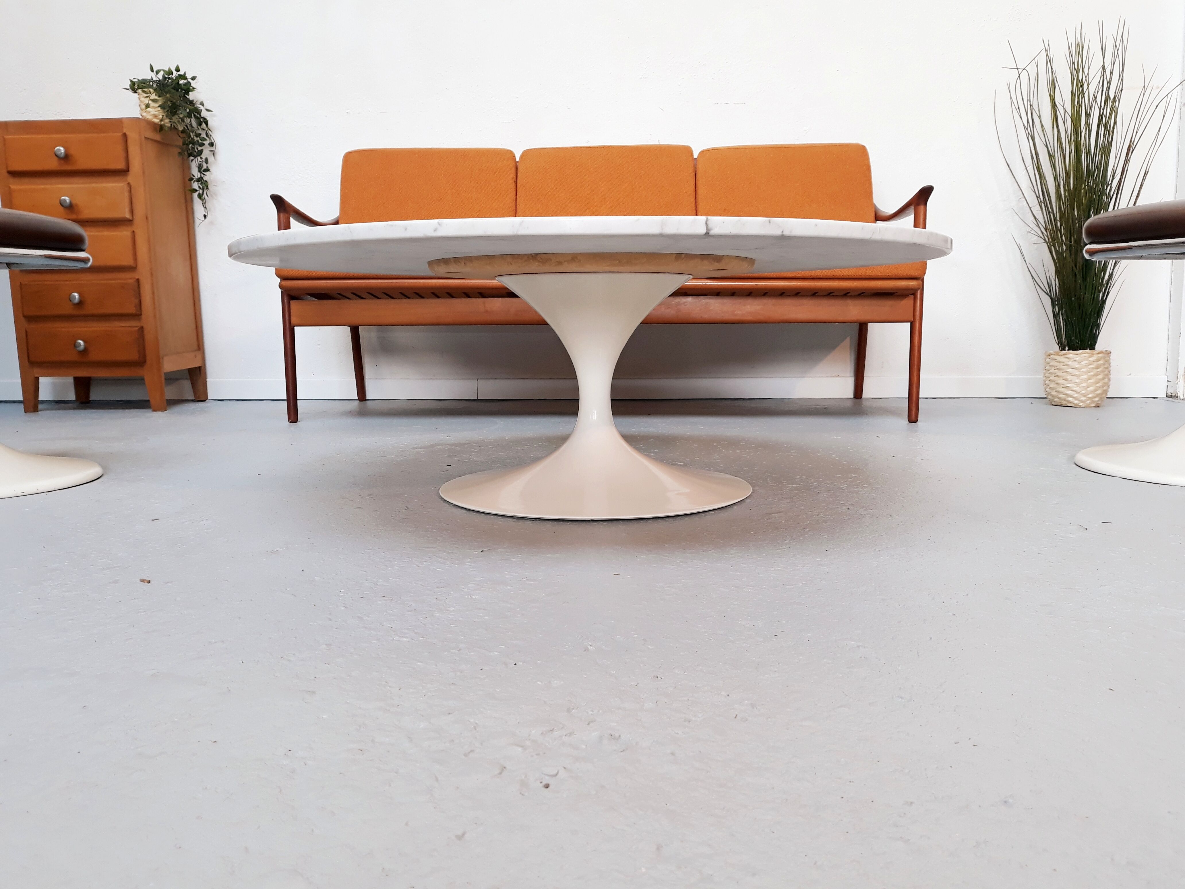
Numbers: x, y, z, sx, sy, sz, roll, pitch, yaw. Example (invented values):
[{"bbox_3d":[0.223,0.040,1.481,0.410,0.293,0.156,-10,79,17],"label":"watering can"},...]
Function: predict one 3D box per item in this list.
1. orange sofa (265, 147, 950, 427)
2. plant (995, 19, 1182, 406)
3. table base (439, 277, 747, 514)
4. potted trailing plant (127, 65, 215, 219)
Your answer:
[{"bbox_3d":[0.029,-0.502,2.768,1.726,0.802,0.737,0,8,3],"label":"orange sofa"},{"bbox_3d":[1.512,-0.687,2.809,0.557,1.137,0.507,0,8,3],"label":"plant"},{"bbox_3d":[0.004,-0.104,1.565,0.531,0.354,0.531,0,8,3],"label":"table base"},{"bbox_3d":[-1.355,-0.977,2.988,0.272,0.480,0.251,0,8,3],"label":"potted trailing plant"}]

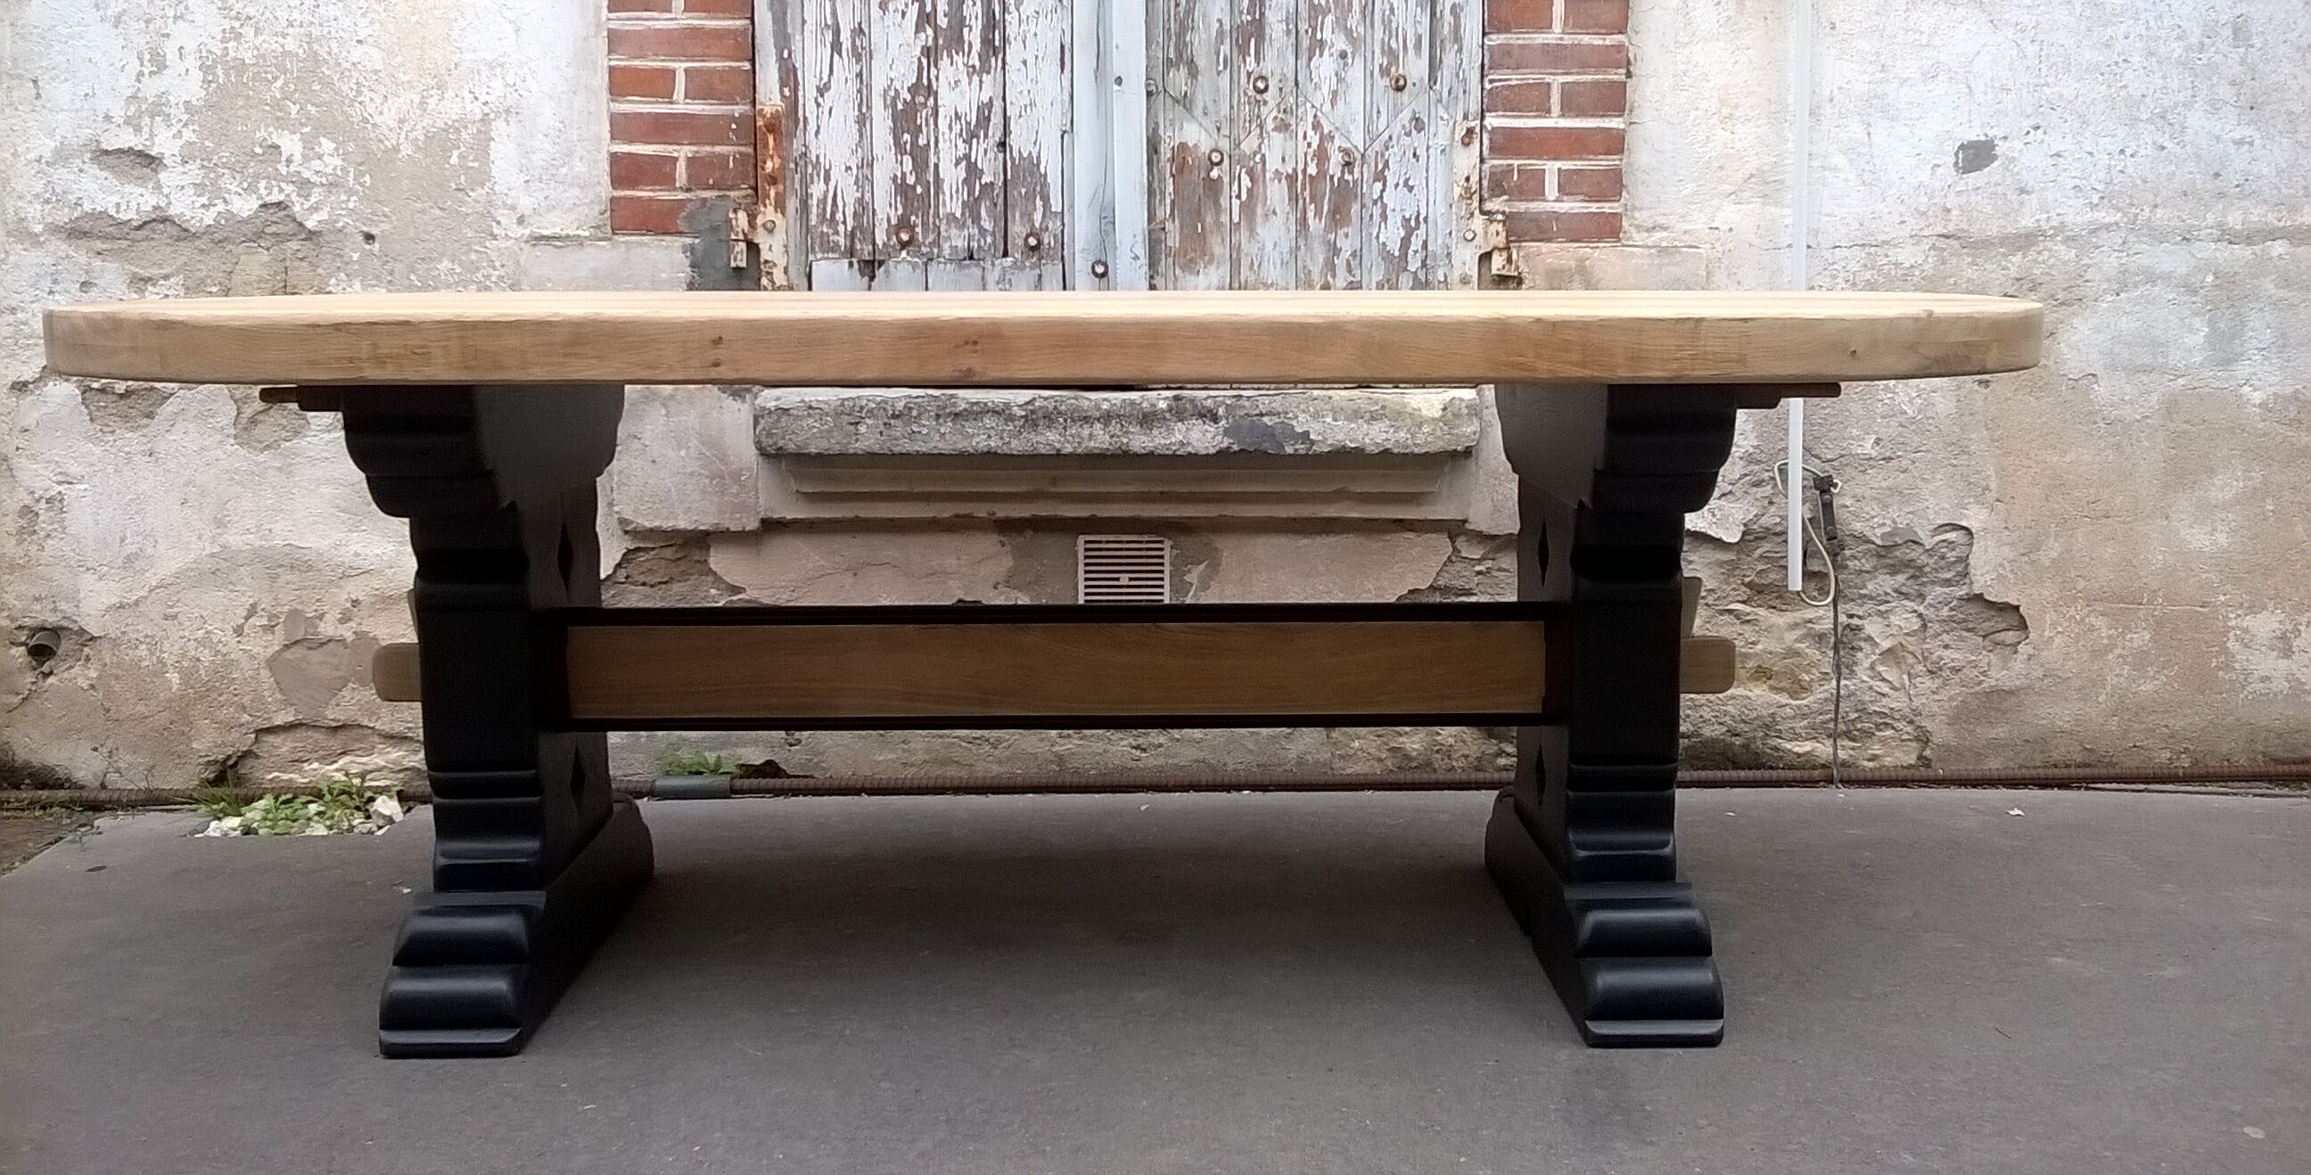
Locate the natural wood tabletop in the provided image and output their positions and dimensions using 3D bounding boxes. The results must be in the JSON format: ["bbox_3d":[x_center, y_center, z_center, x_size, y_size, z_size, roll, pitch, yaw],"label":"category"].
[{"bbox_3d":[-0.115,-0.299,2.316,2.179,0.060,0.936,0,10,-1],"label":"natural wood tabletop"}]

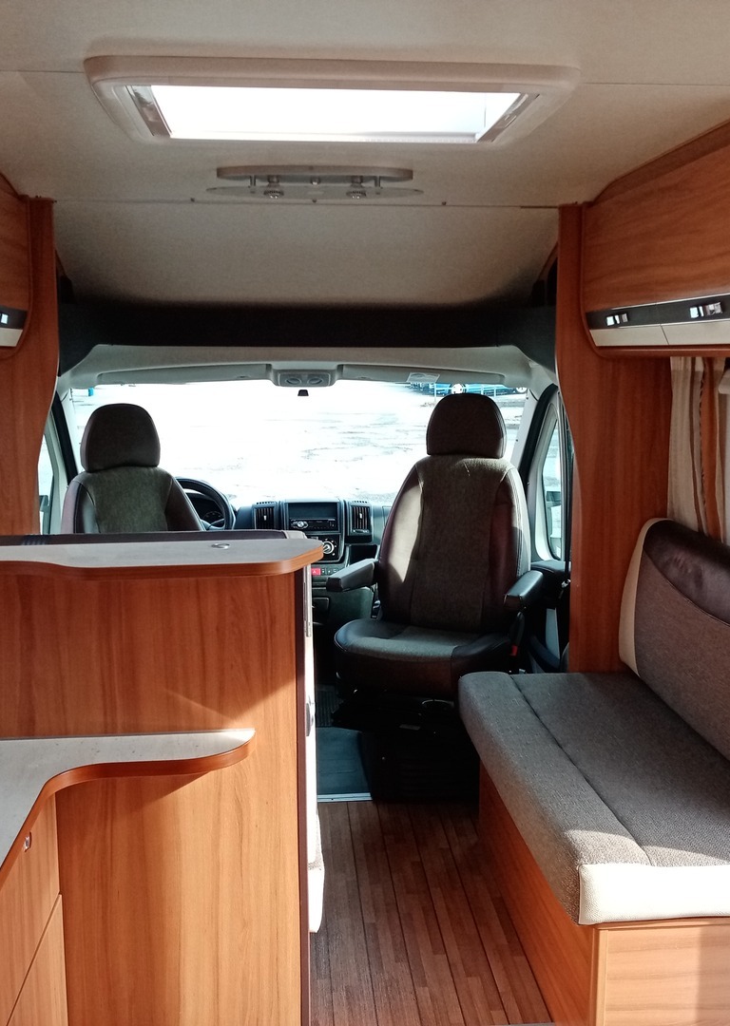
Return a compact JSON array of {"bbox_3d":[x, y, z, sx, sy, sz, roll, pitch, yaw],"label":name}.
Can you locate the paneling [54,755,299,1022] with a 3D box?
[{"bbox_3d":[-0.300,0.798,1.788,0.400,0.840,0.030,-1,9,-5],"label":"paneling"}]

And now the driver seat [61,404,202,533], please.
[{"bbox_3d":[-0.739,0.119,3.450,0.600,0.980,0.720,-5,10,-28],"label":"driver seat"}]

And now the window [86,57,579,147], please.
[{"bbox_3d":[-0.075,-0.778,1.935,0.775,0.070,0.540,-1,9,-5],"label":"window"}]

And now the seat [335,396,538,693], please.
[{"bbox_3d":[0.273,0.084,3.527,0.610,0.970,0.730,3,9,19],"label":"seat"}]

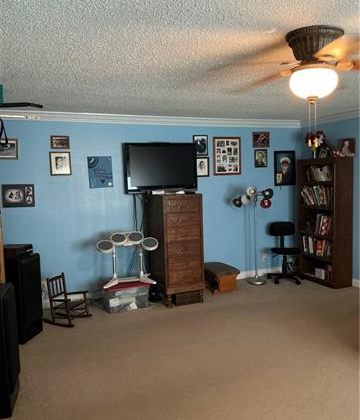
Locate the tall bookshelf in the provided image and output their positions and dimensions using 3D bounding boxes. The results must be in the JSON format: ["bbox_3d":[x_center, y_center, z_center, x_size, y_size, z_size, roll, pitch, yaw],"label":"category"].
[{"bbox_3d":[2.105,0.162,5.668,0.310,1.800,0.720,-4,6,-23],"label":"tall bookshelf"}]

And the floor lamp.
[{"bbox_3d":[1.097,0.372,5.737,0.580,1.430,0.470,-4,6,-23],"label":"floor lamp"}]

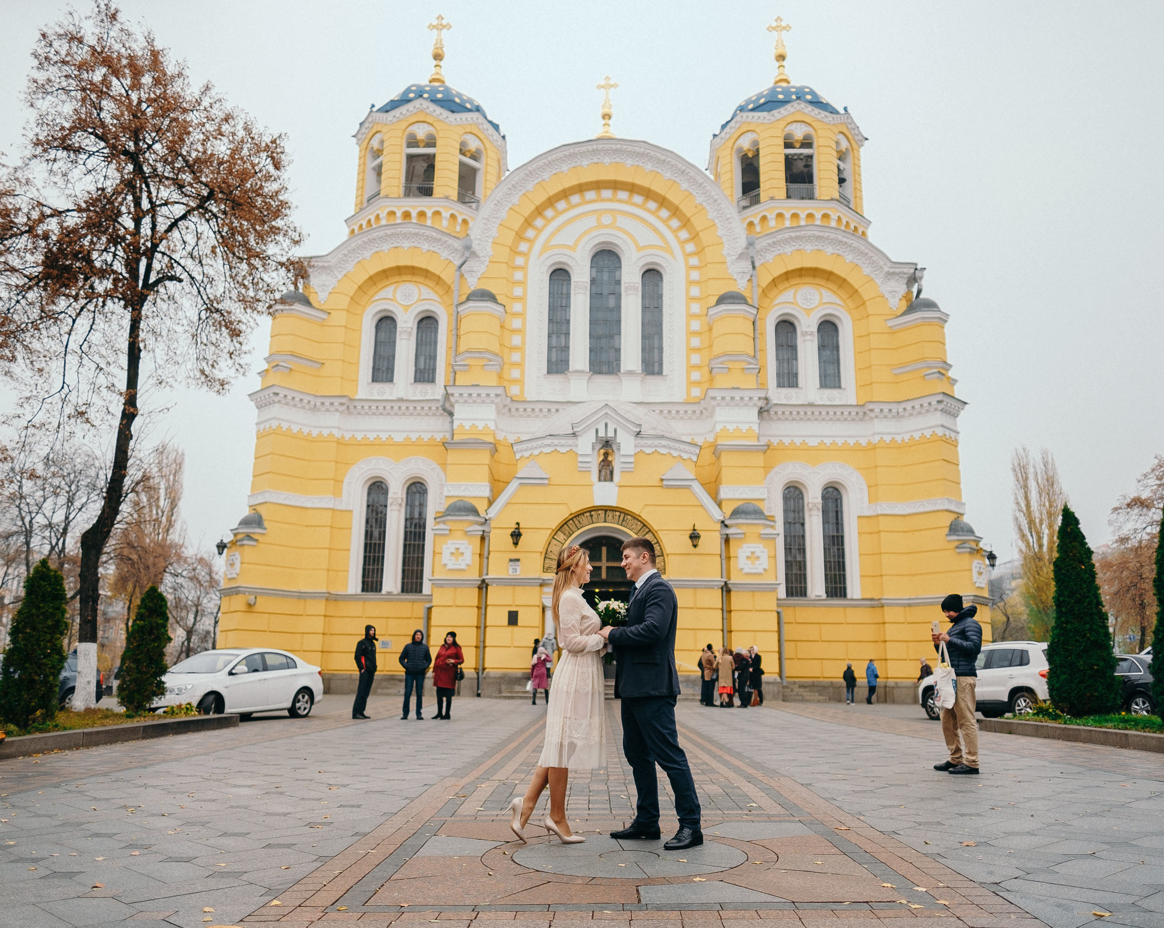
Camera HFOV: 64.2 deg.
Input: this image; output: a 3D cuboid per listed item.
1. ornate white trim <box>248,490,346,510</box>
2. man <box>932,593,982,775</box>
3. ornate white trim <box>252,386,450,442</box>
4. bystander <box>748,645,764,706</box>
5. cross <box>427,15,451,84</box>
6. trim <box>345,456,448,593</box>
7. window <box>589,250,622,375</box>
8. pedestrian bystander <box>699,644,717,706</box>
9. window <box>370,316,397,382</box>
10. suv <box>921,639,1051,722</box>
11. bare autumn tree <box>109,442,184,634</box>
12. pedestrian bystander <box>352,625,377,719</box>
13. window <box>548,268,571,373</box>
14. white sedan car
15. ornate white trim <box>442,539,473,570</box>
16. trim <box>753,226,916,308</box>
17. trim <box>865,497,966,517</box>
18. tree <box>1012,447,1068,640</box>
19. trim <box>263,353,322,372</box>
[{"bbox_3d":[-11.440,1.413,36.453,3.700,0.520,1.500,1,-12,1],"label":"ornate white trim"},{"bbox_3d":[3.953,2.317,9.786,0.520,1.820,0.520,0,-13,6],"label":"man"},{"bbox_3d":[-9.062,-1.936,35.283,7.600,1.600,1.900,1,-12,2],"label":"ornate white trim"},{"bbox_3d":[5.117,6.232,27.324,0.420,1.720,0.500,5,-13,-16],"label":"bystander"},{"bbox_3d":[-6.595,-19.147,42.714,1.135,3.527,0.750,1,-13,1],"label":"cross"},{"bbox_3d":[-7.130,2.289,35.372,3.870,5.300,0.600,1,-12,1],"label":"trim"},{"bbox_3d":[0.921,-5.972,36.606,1.281,5.197,0.300,1,-13,1],"label":"window"},{"bbox_3d":[3.673,6.085,26.777,0.420,1.759,0.520,13,-17,-43],"label":"pedestrian bystander"},{"bbox_3d":[-7.921,-4.622,37.336,0.900,2.820,0.320,1,-12,1],"label":"window"},{"bbox_3d":[9.423,4.878,20.658,1.810,1.690,4.430,5,-13,-20],"label":"suv"},{"bbox_3d":[-24.777,5.348,52.720,4.600,13.615,4.600,1,-12,2],"label":"bare autumn tree"},{"bbox_3d":[-4.158,4.003,17.948,0.400,1.790,0.500,-4,-13,22],"label":"pedestrian bystander"},{"bbox_3d":[-0.872,-5.600,36.545,0.939,4.385,0.300,1,-13,1],"label":"window"},{"bbox_3d":[-7.172,4.459,18.949,1.780,1.460,4.550,-4,-13,22],"label":"white sedan car"},{"bbox_3d":[-4.180,3.055,31.090,1.000,1.000,0.160,1,-12,1],"label":"ornate white trim"},{"bbox_3d":[9.767,-7.528,36.437,6.306,3.445,0.900,1,-13,1],"label":"trim"},{"bbox_3d":[12.522,1.590,34.111,3.550,0.450,1.400,1,-12,2],"label":"trim"},{"bbox_3d":[38.633,8.466,77.689,4.900,20.290,4.900,1,-12,1],"label":"tree"},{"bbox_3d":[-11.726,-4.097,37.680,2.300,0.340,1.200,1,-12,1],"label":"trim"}]

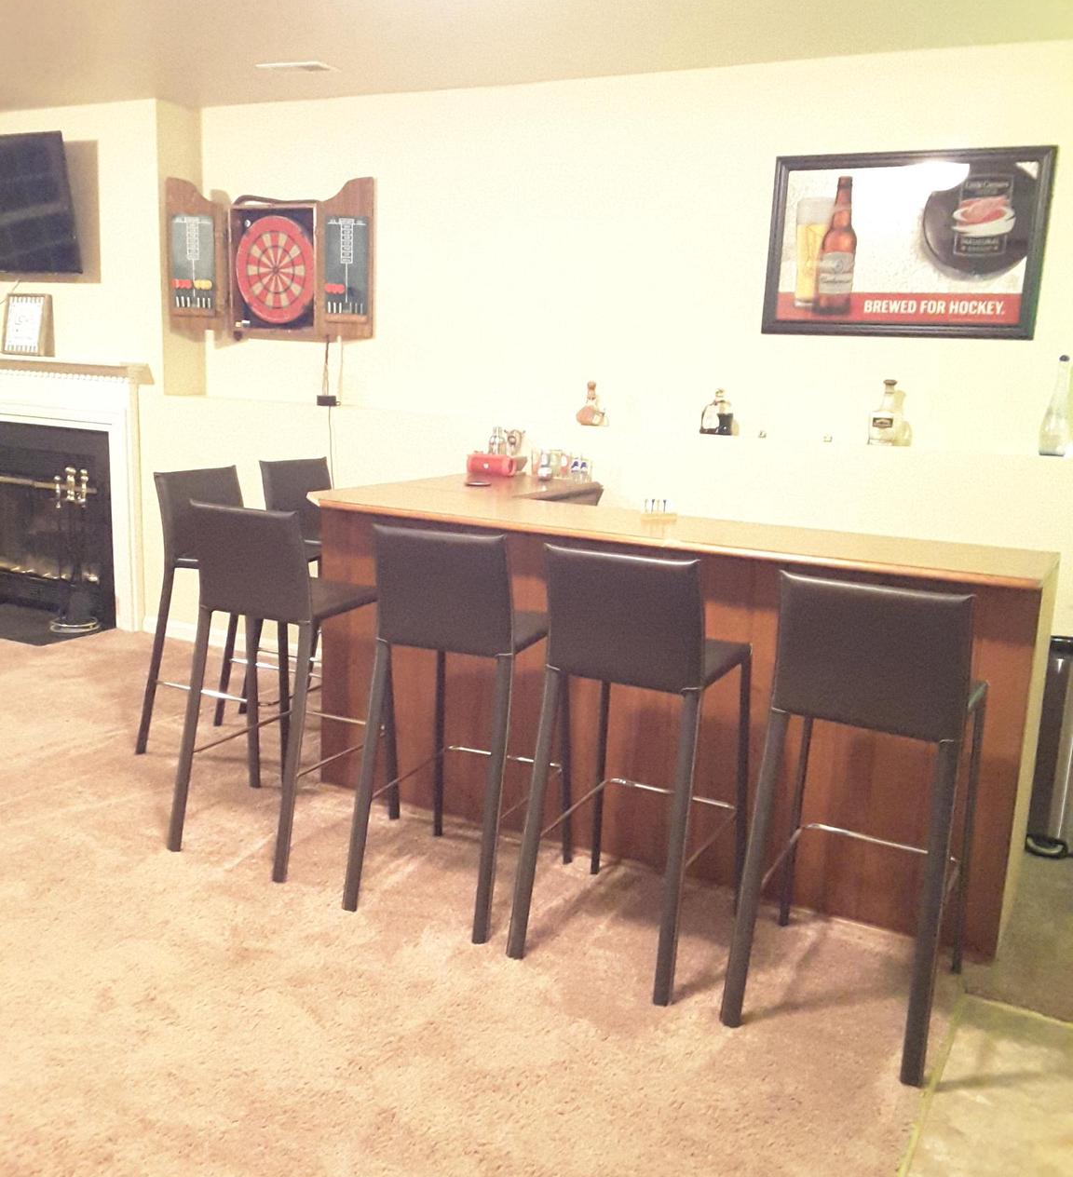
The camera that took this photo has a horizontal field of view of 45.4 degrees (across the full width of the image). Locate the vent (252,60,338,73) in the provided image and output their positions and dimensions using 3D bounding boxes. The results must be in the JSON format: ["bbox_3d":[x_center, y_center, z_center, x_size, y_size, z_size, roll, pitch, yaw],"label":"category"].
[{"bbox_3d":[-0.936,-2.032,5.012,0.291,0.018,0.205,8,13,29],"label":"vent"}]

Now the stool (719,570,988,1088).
[{"bbox_3d":[0.736,0.458,2.858,0.440,1.000,0.575,7,12,24],"label":"stool"}]

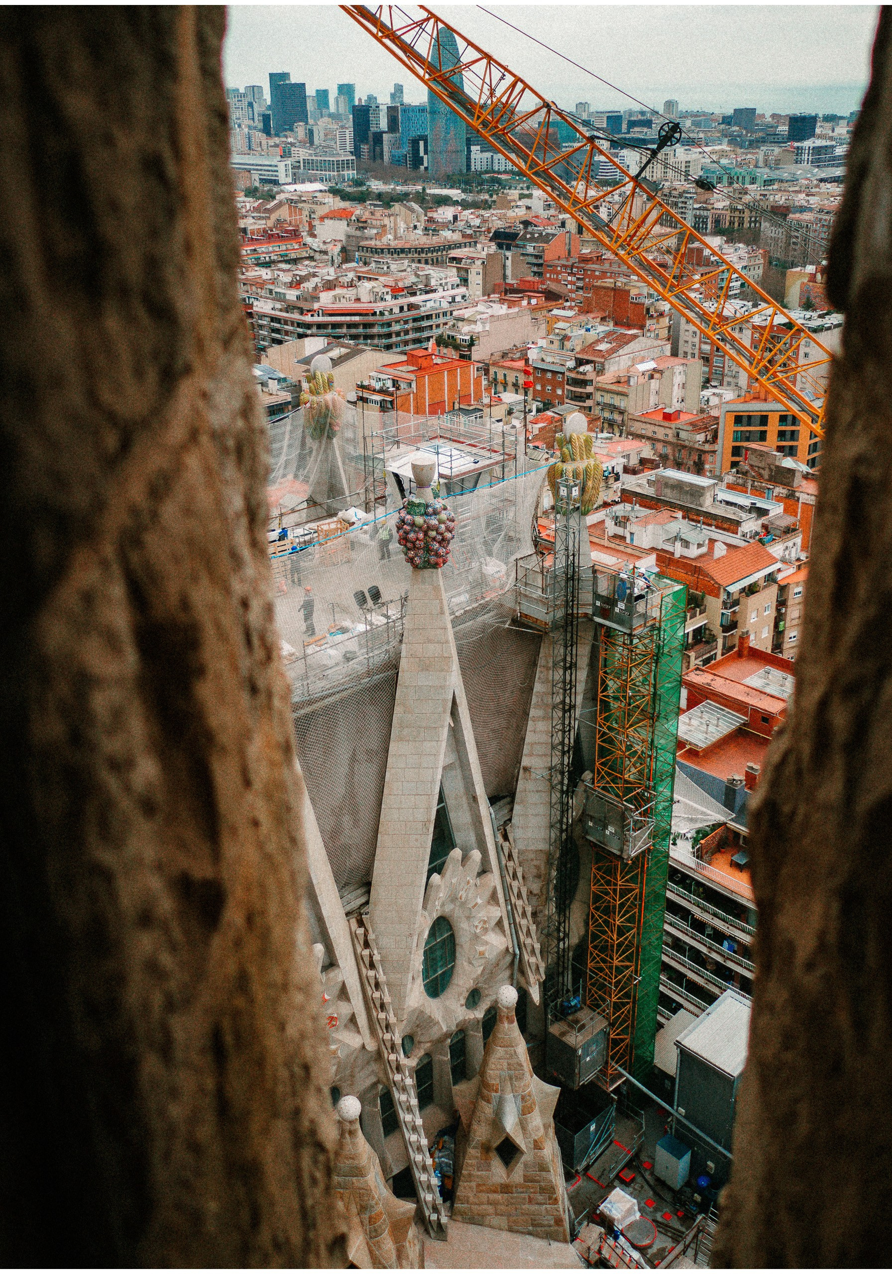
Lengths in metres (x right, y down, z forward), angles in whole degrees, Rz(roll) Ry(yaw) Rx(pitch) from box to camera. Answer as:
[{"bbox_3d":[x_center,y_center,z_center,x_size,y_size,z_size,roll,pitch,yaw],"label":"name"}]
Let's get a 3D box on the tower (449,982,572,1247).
[{"bbox_3d":[2.526,18.243,45.256,4.850,11.100,4.600,0,26,3],"label":"tower"}]

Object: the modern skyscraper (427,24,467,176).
[{"bbox_3d":[0.662,-542.134,1157.629,39.000,144.000,38.000,-1,26,0],"label":"modern skyscraper"}]

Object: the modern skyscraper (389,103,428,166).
[{"bbox_3d":[-44.358,-583.923,1328.040,46.000,75.561,22.000,-23,34,-37],"label":"modern skyscraper"}]

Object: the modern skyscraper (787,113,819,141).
[{"bbox_3d":[512.743,-723.658,1625.582,22.000,49.465,32.000,-23,34,-37],"label":"modern skyscraper"}]

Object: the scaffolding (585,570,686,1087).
[{"bbox_3d":[7.326,8.272,45.315,3.447,24.724,2.019,-23,34,-37],"label":"scaffolding"}]

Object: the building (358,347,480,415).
[{"bbox_3d":[-5.048,-48.863,240.112,24.667,23.007,12.284,-23,34,-37],"label":"building"}]

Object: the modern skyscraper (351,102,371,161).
[{"bbox_3d":[-105.272,-624.897,1416.048,18.000,75.311,18.000,-23,34,-37],"label":"modern skyscraper"}]

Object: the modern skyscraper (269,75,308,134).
[{"bbox_3d":[-282.146,-941.813,2024.386,60.000,116.975,28.000,-23,34,-37],"label":"modern skyscraper"}]

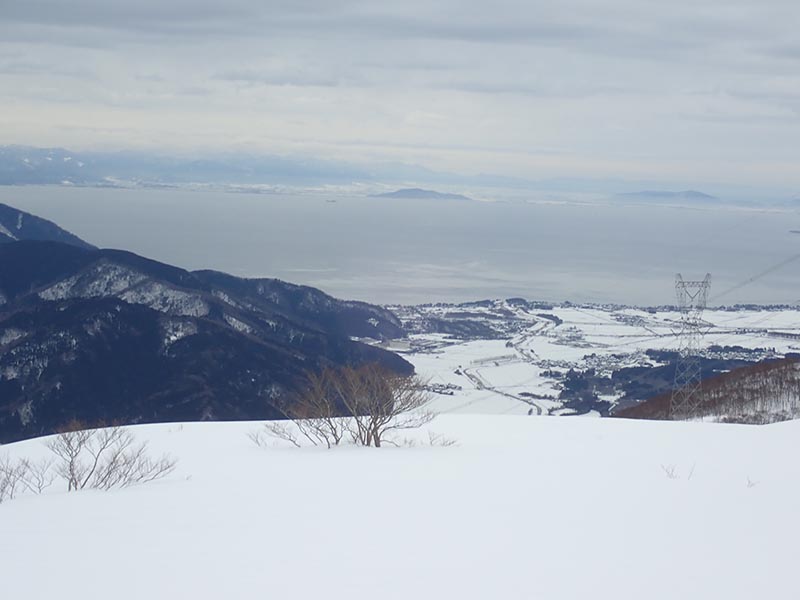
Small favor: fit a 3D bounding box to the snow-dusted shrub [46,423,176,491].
[{"bbox_3d":[-3.649,1.992,19.000,1.600,0.820,1.200,2,6,0],"label":"snow-dusted shrub"}]

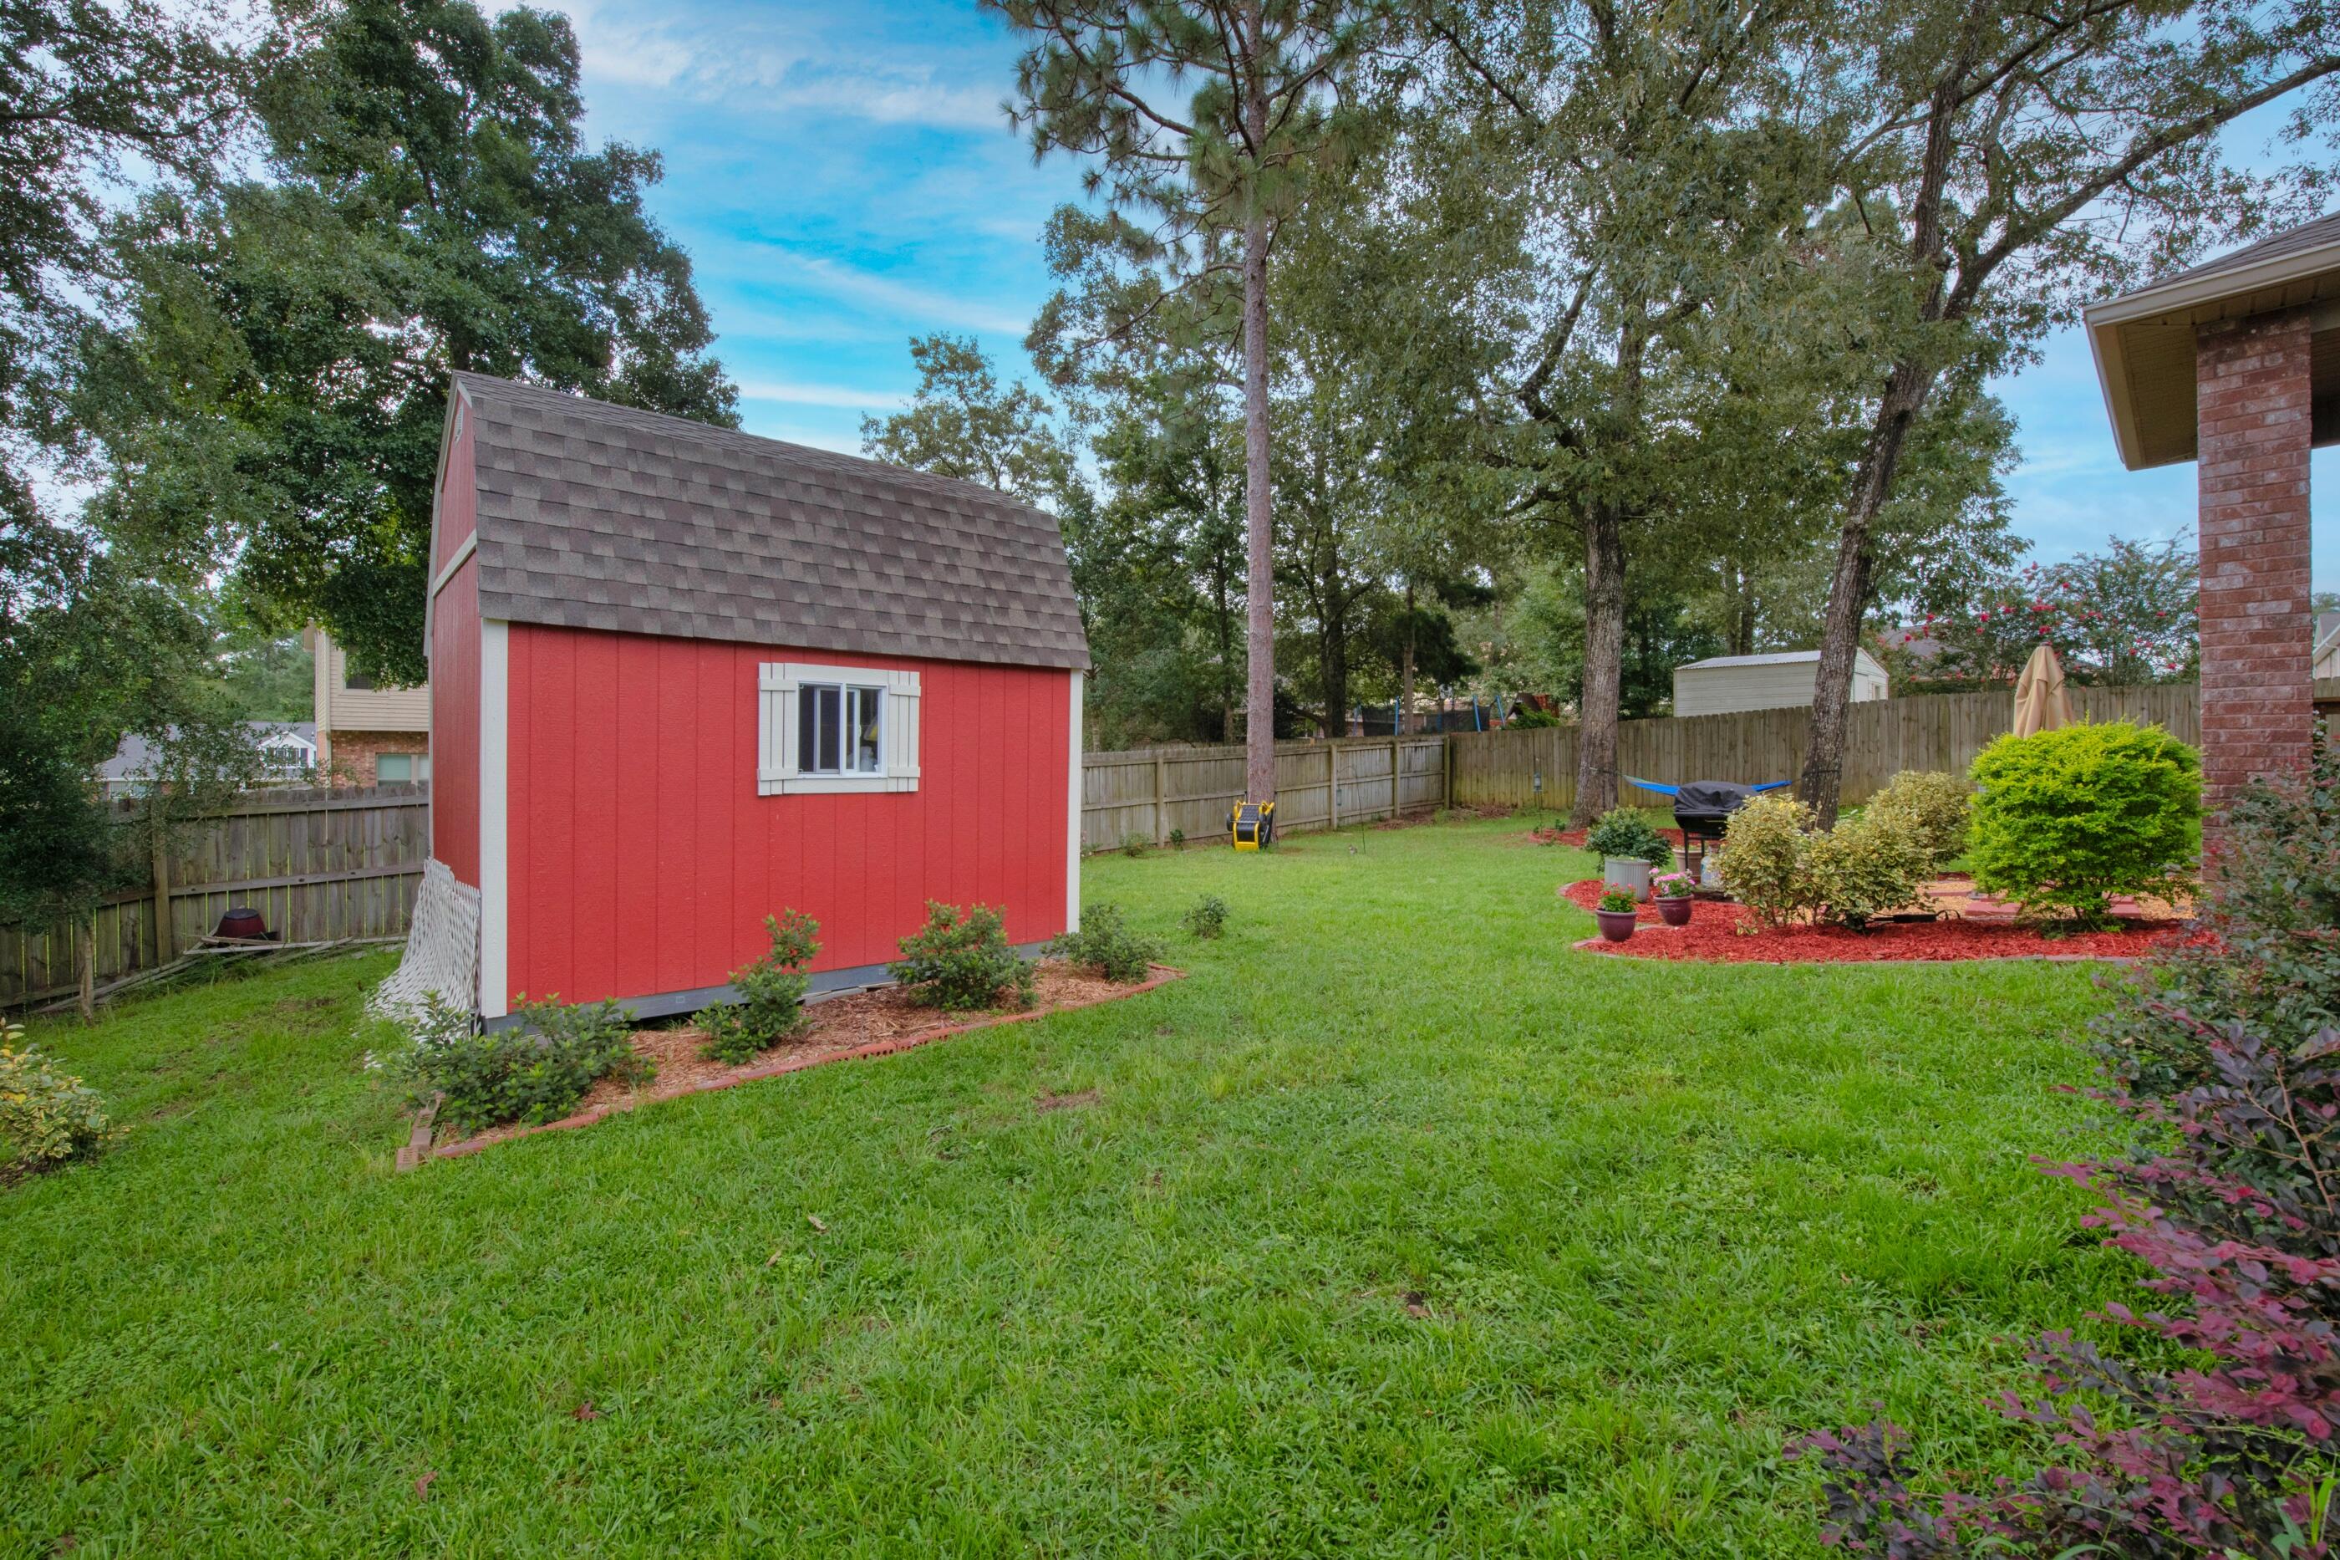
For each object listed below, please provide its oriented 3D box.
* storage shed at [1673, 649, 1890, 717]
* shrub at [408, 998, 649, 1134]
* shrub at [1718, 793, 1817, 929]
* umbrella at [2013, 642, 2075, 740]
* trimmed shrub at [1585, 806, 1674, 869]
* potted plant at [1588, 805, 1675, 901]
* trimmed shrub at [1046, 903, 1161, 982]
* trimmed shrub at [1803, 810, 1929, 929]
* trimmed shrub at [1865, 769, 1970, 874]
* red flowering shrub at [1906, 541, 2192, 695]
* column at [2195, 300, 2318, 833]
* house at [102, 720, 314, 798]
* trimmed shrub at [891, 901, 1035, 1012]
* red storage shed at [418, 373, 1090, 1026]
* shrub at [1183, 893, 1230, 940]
[{"bbox_3d":[13.750,-1.230,20.350,4.400,3.150,2.900,0,0,-38],"label":"storage shed"},{"bbox_3d":[-2.900,1.250,4.150,0.880,0.530,0.740,0,1,-43],"label":"shrub"},{"bbox_3d":[4.130,0.560,6.300,0.620,0.920,0.600,1,1,37],"label":"shrub"},{"bbox_3d":[7.850,-0.170,8.200,0.550,2.150,0.550,1,1,38],"label":"umbrella"},{"bbox_3d":[4.150,0.520,8.200,0.700,0.550,0.680,0,0,27],"label":"trimmed shrub"},{"bbox_3d":[4.150,0.645,8.200,0.700,0.800,0.680,0,0,27],"label":"potted plant"},{"bbox_3d":[-0.450,1.090,6.220,0.780,0.510,0.720,0,0,-4],"label":"trimmed shrub"},{"bbox_3d":[4.800,0.610,6.300,0.750,0.810,0.700,1,1,37],"label":"trimmed shrub"},{"bbox_3d":[7.020,0.370,8.550,0.950,0.950,0.950,0,0,39],"label":"trimmed shrub"},{"bbox_3d":[17.500,-2.300,18.100,4.500,4.900,4.000,0,0,44],"label":"red flowering shrub"},{"bbox_3d":[5.880,-0.840,4.930,0.430,3.200,0.430,0,1,-42],"label":"column"},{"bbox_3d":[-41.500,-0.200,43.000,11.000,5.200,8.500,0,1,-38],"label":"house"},{"bbox_3d":[-1.300,1.085,5.750,0.880,0.650,0.820,0,0,-13],"label":"trimmed shrub"},{"bbox_3d":[-2.960,-0.580,6.761,3.800,3.740,2.790,0,1,-43],"label":"red storage shed"},{"bbox_3d":[0.286,1.090,7.300,0.380,0.370,0.360,0,1,0],"label":"shrub"}]

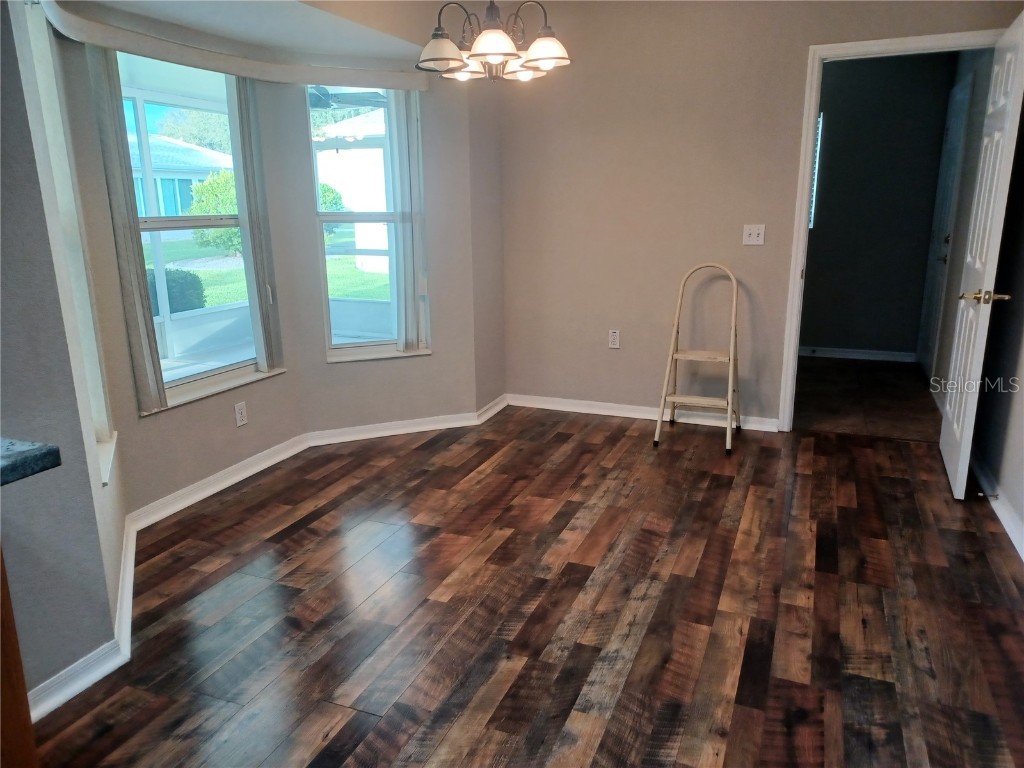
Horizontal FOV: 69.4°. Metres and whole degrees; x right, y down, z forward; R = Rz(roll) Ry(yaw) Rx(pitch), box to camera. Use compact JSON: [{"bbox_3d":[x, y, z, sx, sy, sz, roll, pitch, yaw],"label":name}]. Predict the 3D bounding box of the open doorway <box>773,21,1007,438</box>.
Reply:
[{"bbox_3d":[2.013,-0.718,4.012,0.907,2.120,0.150,5,15,22],"label":"open doorway"}]

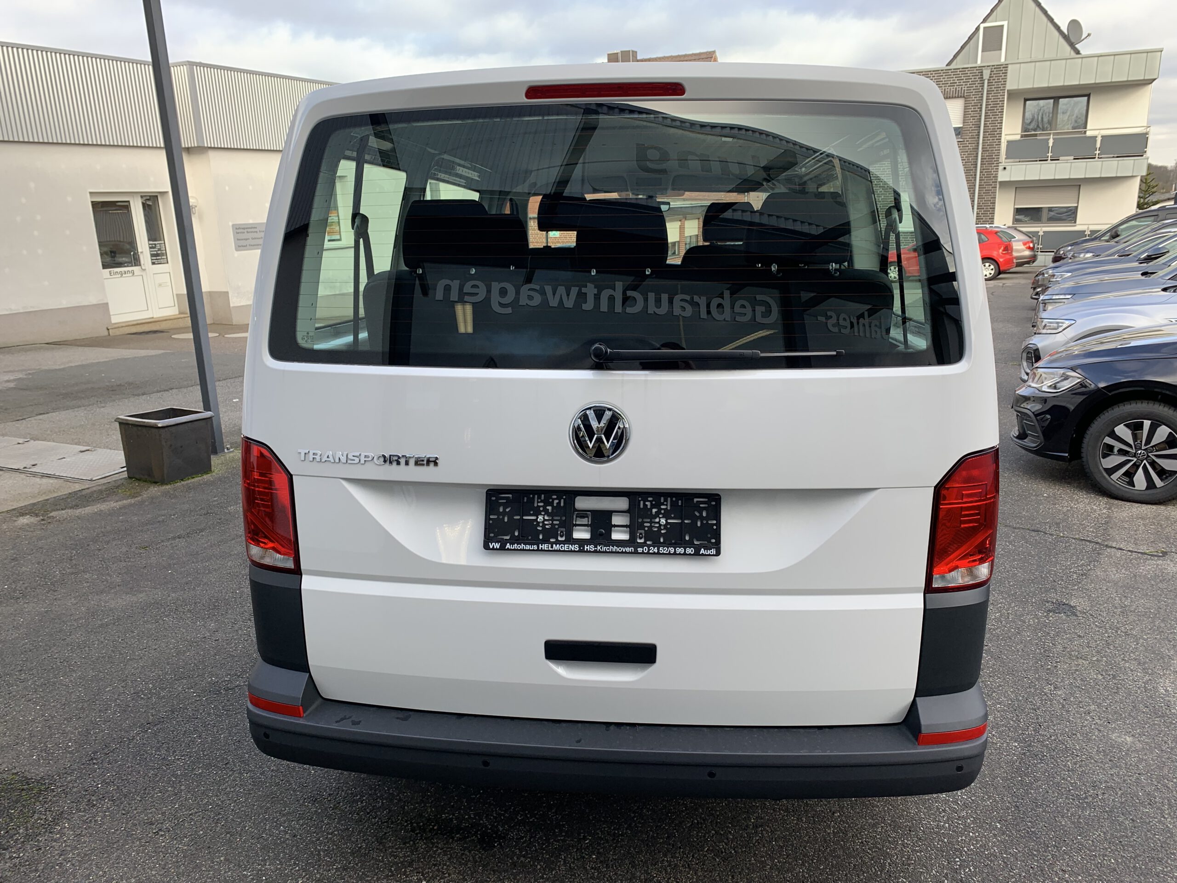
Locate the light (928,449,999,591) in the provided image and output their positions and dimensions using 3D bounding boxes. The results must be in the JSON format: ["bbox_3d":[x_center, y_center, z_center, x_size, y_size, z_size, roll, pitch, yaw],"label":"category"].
[{"bbox_3d":[0.858,0.173,2.008,0.205,0.310,0.200,-1,15,-2],"label":"light"}]

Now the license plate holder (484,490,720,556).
[{"bbox_3d":[0.029,0.183,1.980,0.530,0.136,0.018,1,7,6],"label":"license plate holder"}]

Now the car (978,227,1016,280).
[{"bbox_3d":[10.407,-5.531,25.834,3.970,1.460,1.690,7,17,29],"label":"car"}]

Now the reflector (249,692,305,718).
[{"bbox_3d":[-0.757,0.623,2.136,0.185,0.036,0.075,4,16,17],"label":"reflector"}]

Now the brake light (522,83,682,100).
[{"bbox_3d":[0.036,-0.757,1.915,0.345,0.029,0.030,1,15,6],"label":"brake light"}]

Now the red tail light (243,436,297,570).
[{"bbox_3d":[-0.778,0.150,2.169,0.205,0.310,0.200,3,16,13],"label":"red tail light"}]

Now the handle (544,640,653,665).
[{"bbox_3d":[0.027,0.478,2.001,0.252,0.048,0.032,1,15,6],"label":"handle"}]

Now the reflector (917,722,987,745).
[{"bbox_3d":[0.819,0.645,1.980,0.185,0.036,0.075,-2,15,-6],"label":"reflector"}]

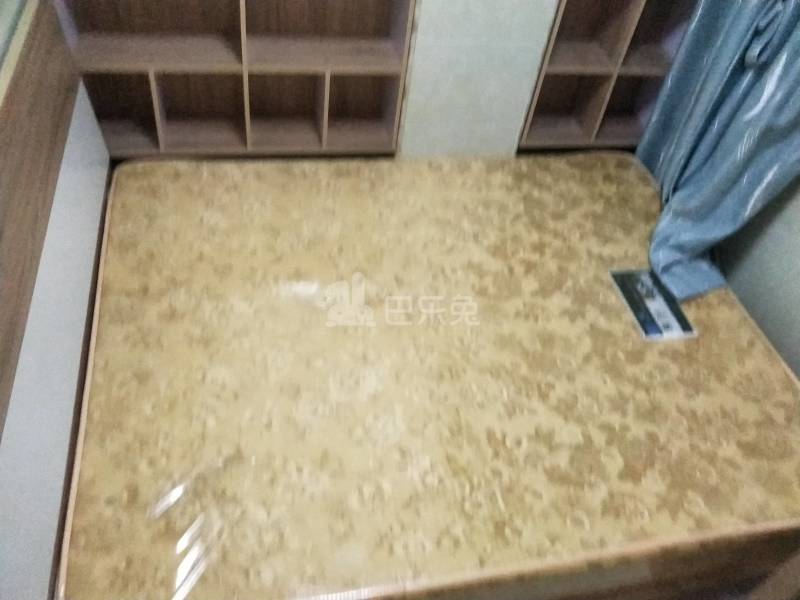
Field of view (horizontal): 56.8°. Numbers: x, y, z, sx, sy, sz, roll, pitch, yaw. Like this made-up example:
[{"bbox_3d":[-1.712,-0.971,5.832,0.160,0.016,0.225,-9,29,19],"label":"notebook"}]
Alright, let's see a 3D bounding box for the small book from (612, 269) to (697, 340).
[{"bbox_3d":[0.728,0.009,2.145,0.160,0.015,0.270,-3,45,-13],"label":"small book"}]

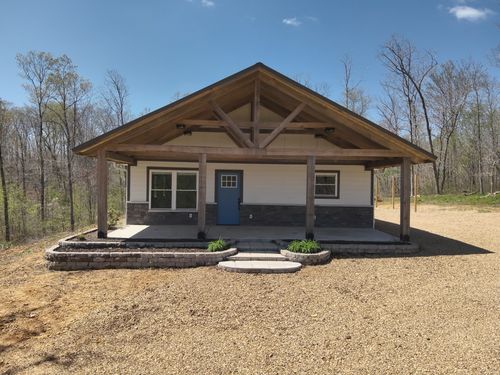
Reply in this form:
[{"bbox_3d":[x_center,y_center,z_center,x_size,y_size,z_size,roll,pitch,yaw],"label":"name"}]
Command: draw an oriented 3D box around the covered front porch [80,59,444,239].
[{"bbox_3d":[0.152,-1.001,11.277,10.140,5.000,3.200,1,2,-1],"label":"covered front porch"}]

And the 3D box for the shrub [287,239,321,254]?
[{"bbox_3d":[1.448,1.558,9.350,0.921,0.323,0.630,1,2,-1],"label":"shrub"}]

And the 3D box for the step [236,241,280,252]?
[{"bbox_3d":[0.233,1.690,9.810,1.210,0.100,0.840,1,2,-1],"label":"step"}]

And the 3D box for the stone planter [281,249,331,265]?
[{"bbox_3d":[1.494,1.830,9.363,1.420,0.280,1.020,1,2,-1],"label":"stone planter"}]

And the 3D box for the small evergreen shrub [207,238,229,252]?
[{"bbox_3d":[-0.863,1.515,9.157,0.515,0.311,0.500,1,2,-1],"label":"small evergreen shrub"}]

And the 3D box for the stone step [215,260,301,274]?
[{"bbox_3d":[0.228,1.917,8.395,2.060,0.120,0.740,1,2,-1],"label":"stone step"}]

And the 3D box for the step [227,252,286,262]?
[{"bbox_3d":[0.174,1.796,9.071,1.610,0.100,0.660,1,2,-1],"label":"step"}]

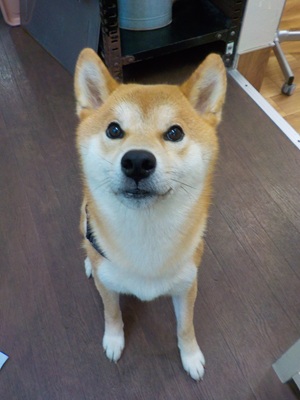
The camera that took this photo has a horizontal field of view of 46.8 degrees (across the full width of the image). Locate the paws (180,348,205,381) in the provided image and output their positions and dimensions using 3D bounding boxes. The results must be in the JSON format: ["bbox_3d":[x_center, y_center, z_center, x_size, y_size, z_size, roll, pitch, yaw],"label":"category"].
[{"bbox_3d":[0.083,0.314,0.673,0.043,0.037,0.058,-16,55,-12],"label":"paws"}]

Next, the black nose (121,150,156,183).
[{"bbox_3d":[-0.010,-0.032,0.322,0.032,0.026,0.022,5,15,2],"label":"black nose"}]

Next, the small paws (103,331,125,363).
[{"bbox_3d":[-0.072,0.291,0.691,0.042,0.037,0.057,-5,53,-4],"label":"small paws"}]

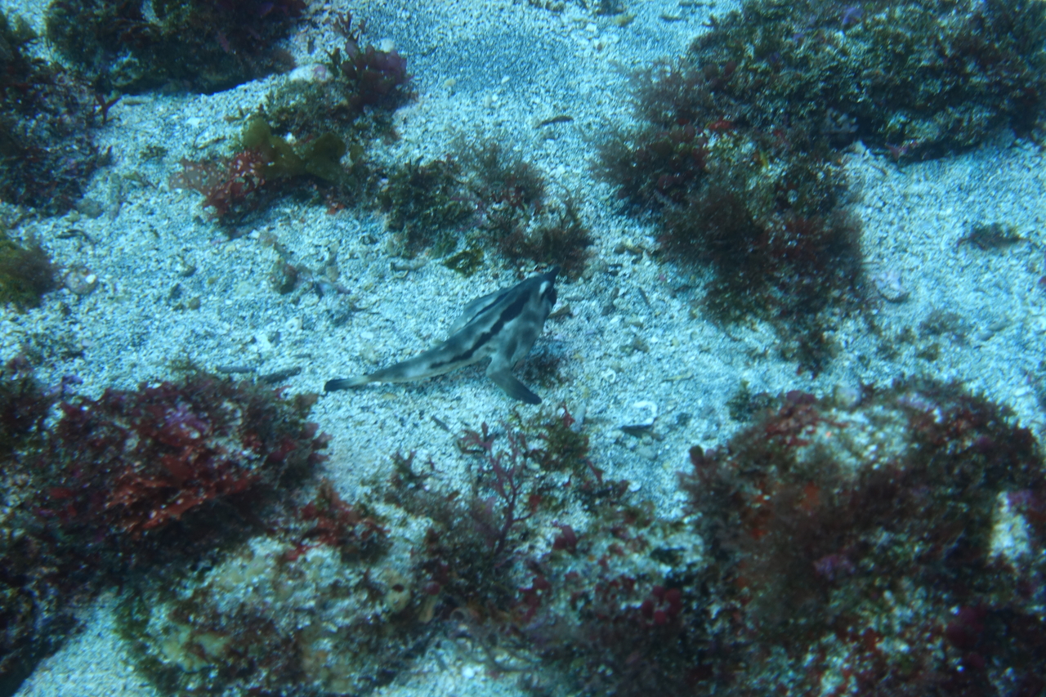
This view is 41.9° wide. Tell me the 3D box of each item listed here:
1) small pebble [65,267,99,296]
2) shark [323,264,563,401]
[{"bbox_3d":[-0.458,-0.070,1.418,0.033,0.018,0.027,0,45,0],"label":"small pebble"},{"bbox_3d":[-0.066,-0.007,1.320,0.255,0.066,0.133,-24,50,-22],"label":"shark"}]

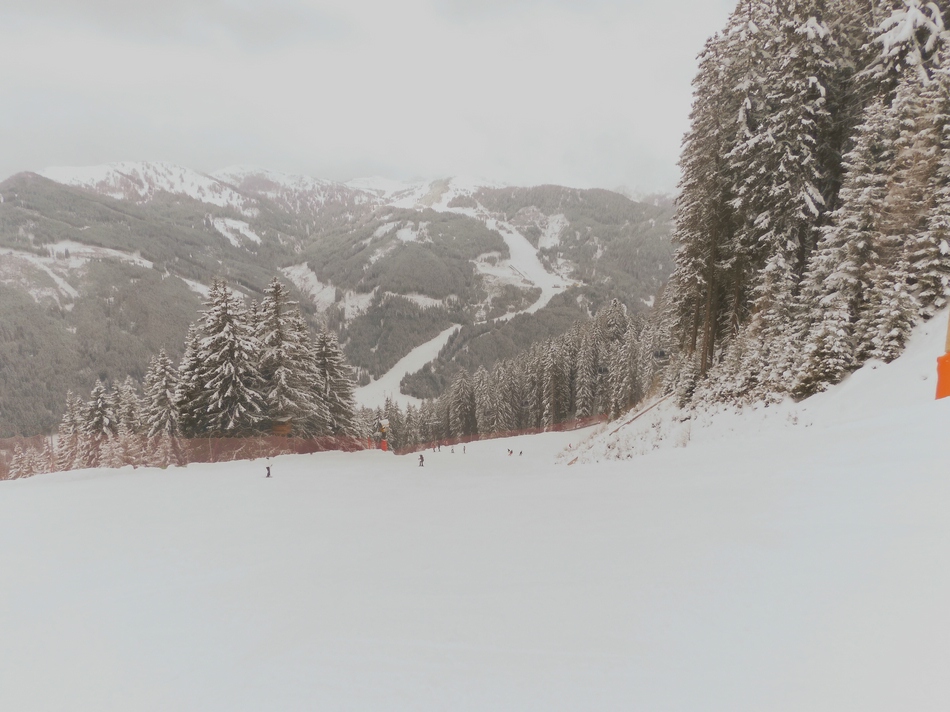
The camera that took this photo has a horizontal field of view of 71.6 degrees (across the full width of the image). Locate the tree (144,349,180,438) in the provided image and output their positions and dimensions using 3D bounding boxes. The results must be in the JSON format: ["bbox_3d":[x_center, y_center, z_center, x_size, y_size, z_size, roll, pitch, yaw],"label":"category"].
[{"bbox_3d":[-26.955,4.091,56.817,3.280,9.650,3.280,-1,12,0],"label":"tree"}]

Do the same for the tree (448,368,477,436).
[{"bbox_3d":[-3.311,12.961,174.518,7.420,19.770,7.420,-1,12,0],"label":"tree"}]

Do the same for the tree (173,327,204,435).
[{"bbox_3d":[-30.023,3.468,69.765,3.810,13.760,3.810,-1,12,0],"label":"tree"}]

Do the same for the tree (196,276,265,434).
[{"bbox_3d":[-27.243,1.187,73.130,7.770,19.090,7.770,-1,12,0],"label":"tree"}]

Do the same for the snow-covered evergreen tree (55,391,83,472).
[{"bbox_3d":[-28.231,5.281,45.741,1.940,5.950,1.940,-1,12,0],"label":"snow-covered evergreen tree"}]

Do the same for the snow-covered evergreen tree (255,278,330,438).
[{"bbox_3d":[-21.363,1.017,77.143,8.430,20.130,8.430,-1,12,0],"label":"snow-covered evergreen tree"}]

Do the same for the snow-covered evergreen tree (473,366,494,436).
[{"bbox_3d":[2.318,13.068,179.543,6.540,20.900,6.540,-1,12,0],"label":"snow-covered evergreen tree"}]

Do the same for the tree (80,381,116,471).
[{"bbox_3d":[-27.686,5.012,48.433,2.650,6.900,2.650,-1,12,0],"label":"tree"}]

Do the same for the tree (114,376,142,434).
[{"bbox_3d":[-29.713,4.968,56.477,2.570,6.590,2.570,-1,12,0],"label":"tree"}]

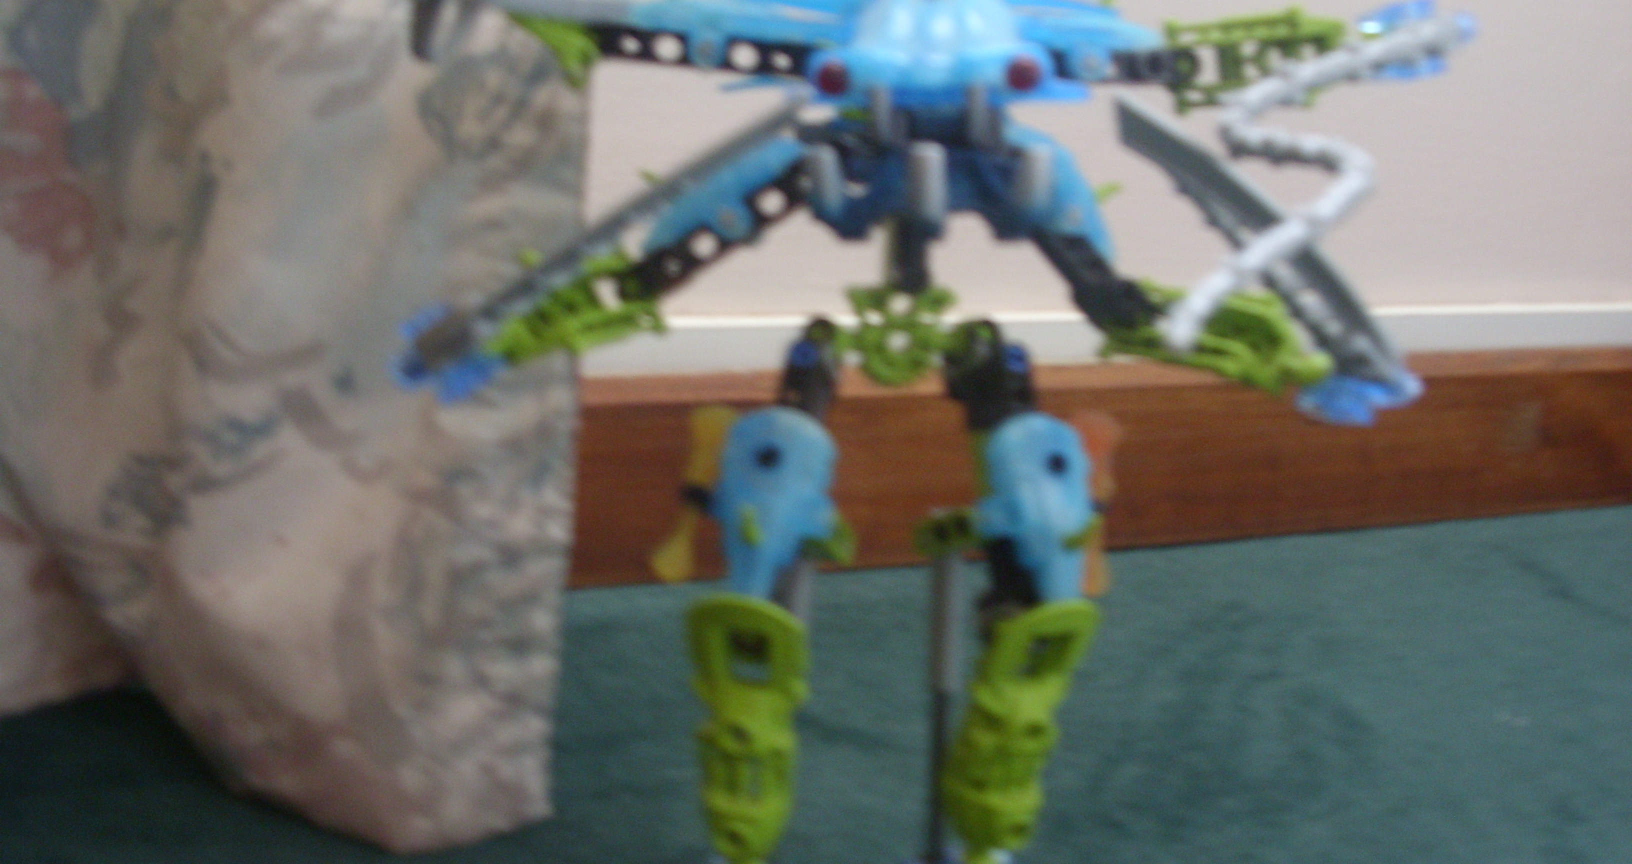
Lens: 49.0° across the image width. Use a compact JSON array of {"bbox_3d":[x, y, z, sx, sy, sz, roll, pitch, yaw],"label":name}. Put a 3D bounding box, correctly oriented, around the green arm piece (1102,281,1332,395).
[{"bbox_3d":[0.082,-0.019,0.366,0.046,0.018,0.017,12,6,4],"label":"green arm piece"}]

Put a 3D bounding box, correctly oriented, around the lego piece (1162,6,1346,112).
[{"bbox_3d":[0.091,-0.076,0.367,0.043,0.019,0.017,-3,6,0],"label":"lego piece"}]

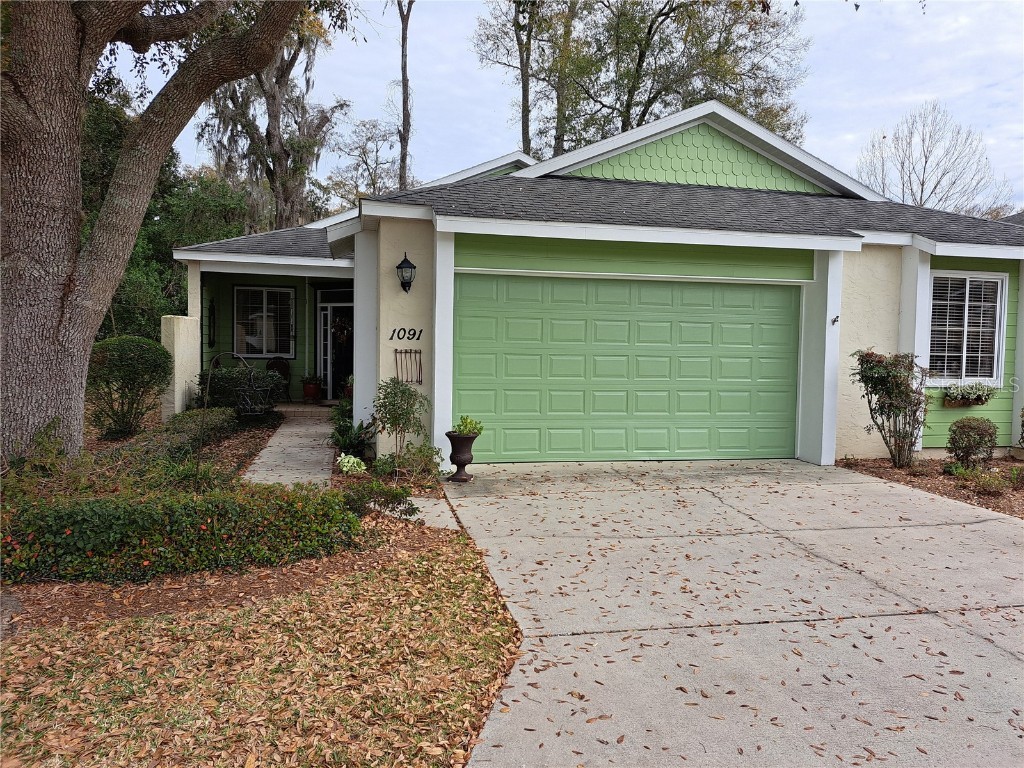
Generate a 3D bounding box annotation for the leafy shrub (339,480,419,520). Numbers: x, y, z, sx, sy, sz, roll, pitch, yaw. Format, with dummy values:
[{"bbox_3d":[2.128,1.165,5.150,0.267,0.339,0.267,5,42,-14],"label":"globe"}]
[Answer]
[{"bbox_3d":[-1.191,1.016,6.427,0.703,0.306,0.480,0,3,-11],"label":"leafy shrub"}]

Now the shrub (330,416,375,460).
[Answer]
[{"bbox_3d":[-1.982,0.681,8.887,0.562,0.525,0.500,0,3,-11],"label":"shrub"}]

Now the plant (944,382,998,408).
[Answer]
[{"bbox_3d":[6.235,0.143,9.655,0.660,0.330,0.250,0,2,-11],"label":"plant"}]

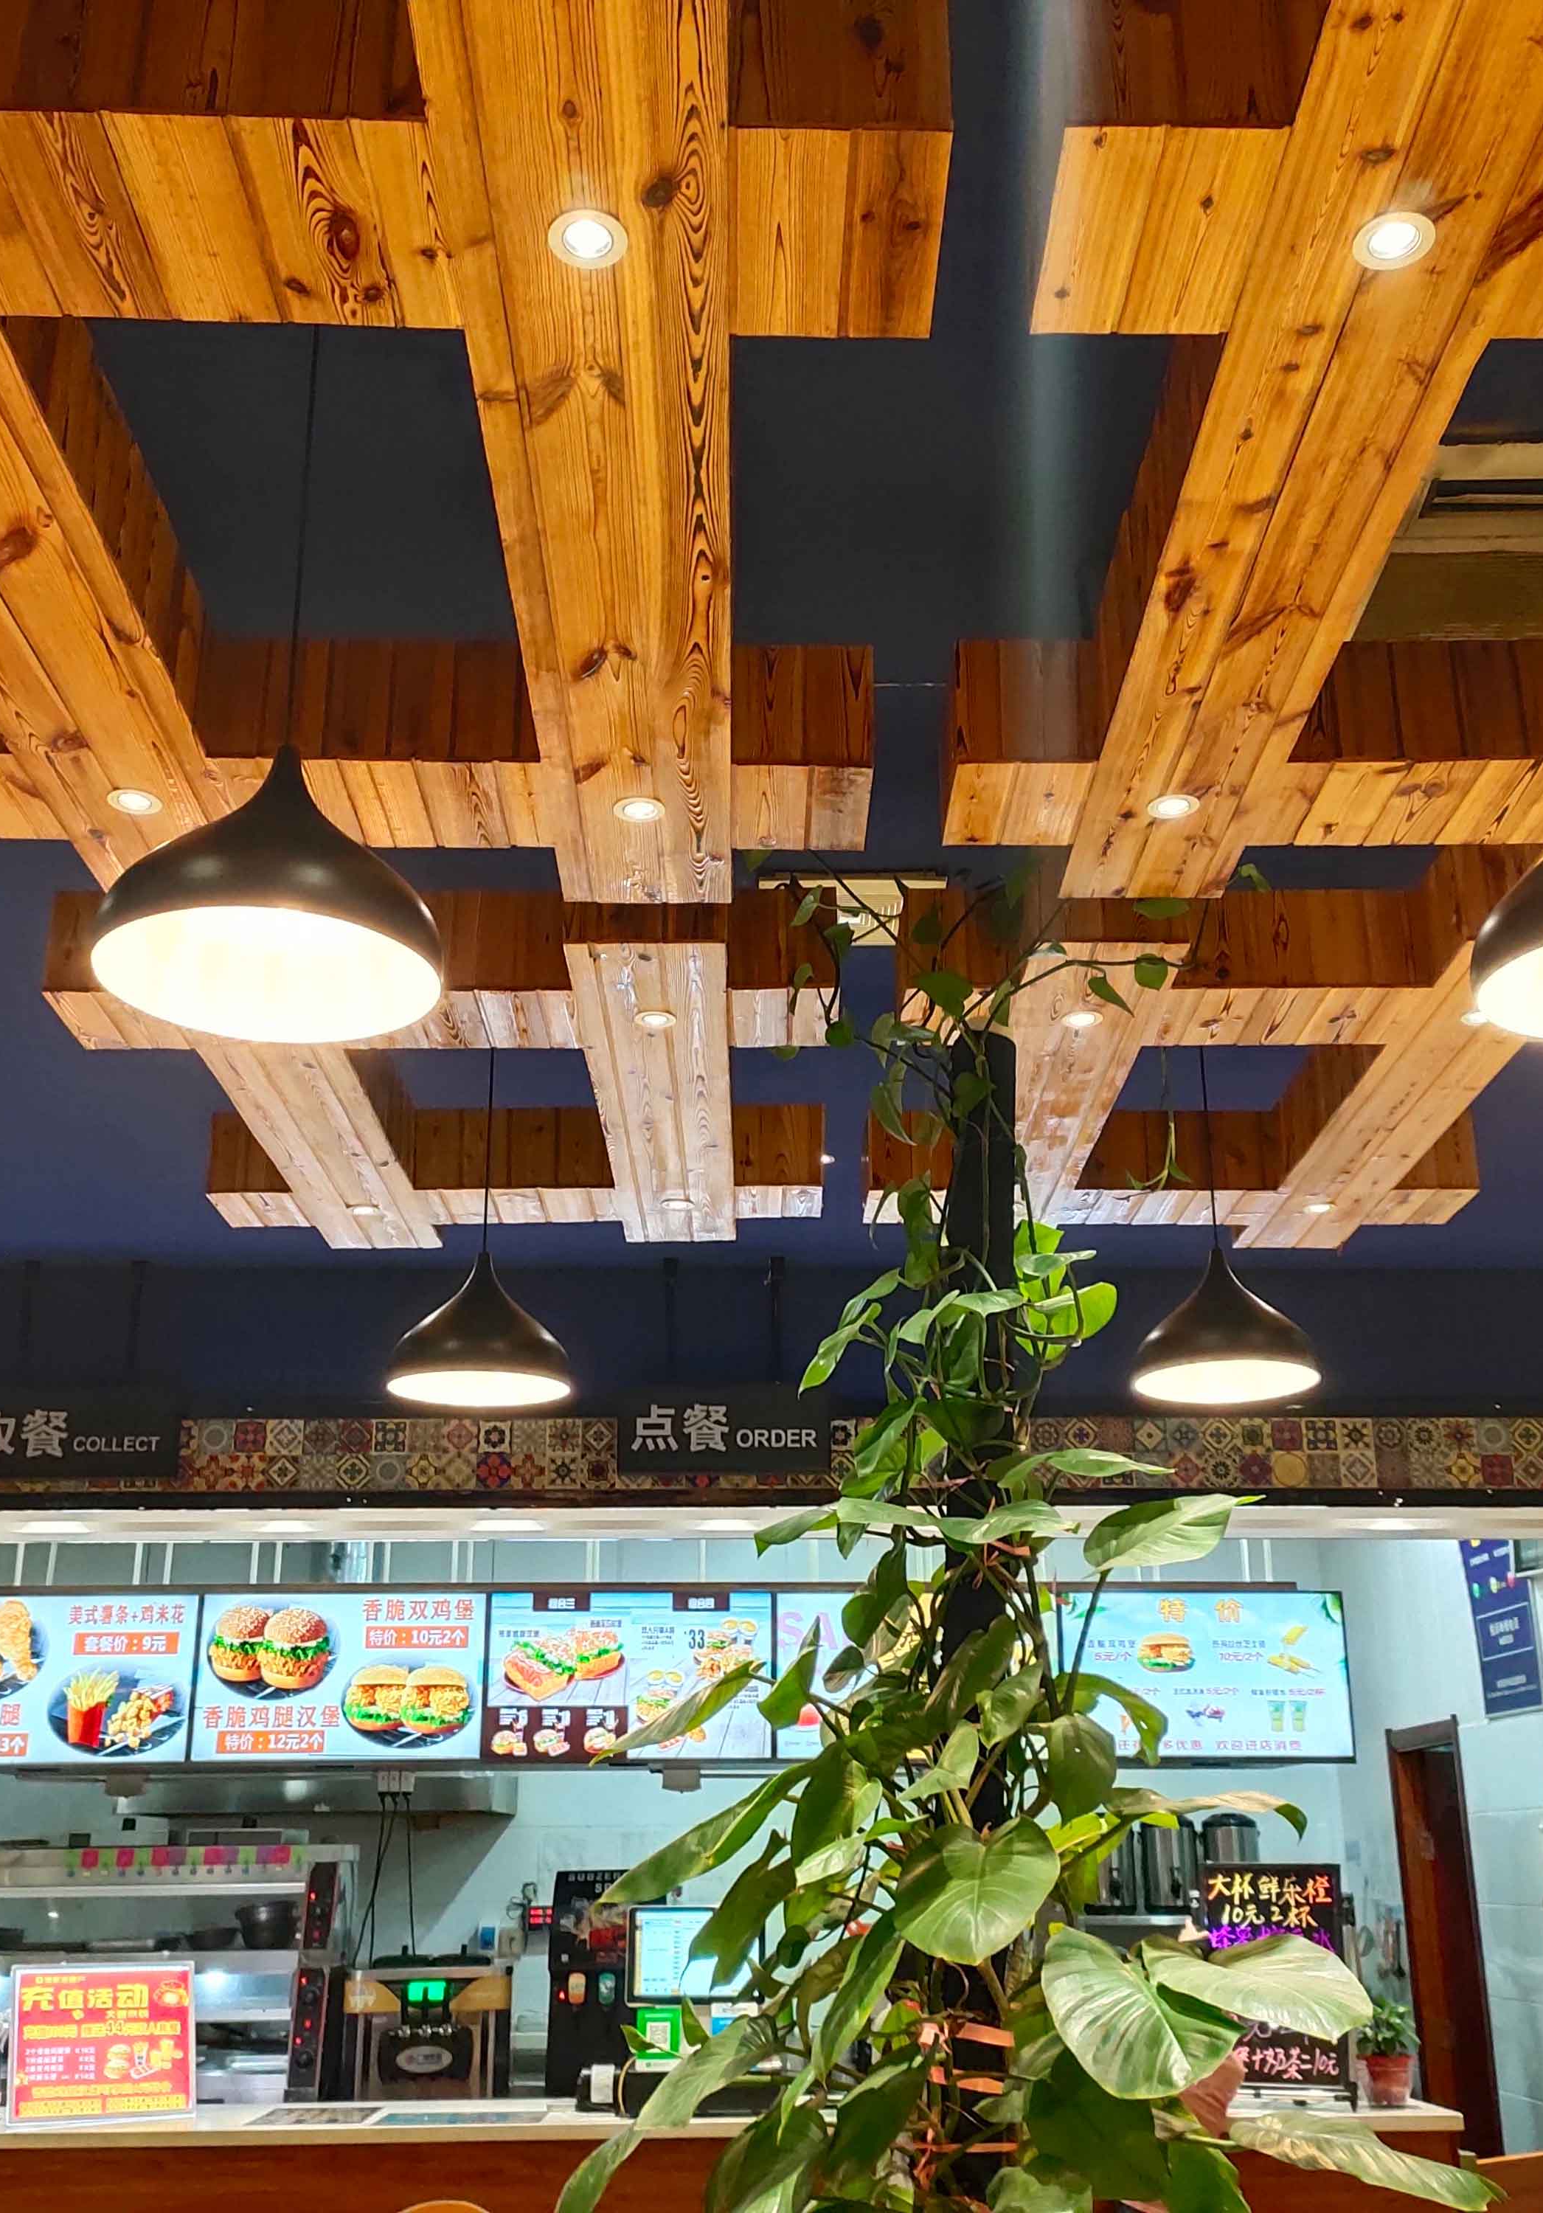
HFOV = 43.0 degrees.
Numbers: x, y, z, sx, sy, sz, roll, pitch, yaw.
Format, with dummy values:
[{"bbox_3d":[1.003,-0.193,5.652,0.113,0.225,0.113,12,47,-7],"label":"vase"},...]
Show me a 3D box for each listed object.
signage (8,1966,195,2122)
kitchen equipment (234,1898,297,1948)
[{"bbox_3d":[-1.714,2.397,5.015,0.470,0.370,0.040,3,-21,-9],"label":"signage"},{"bbox_3d":[-1.689,2.738,6.580,0.210,0.155,0.210,0,-21,-1],"label":"kitchen equipment"}]

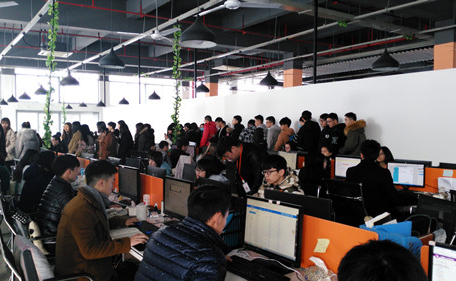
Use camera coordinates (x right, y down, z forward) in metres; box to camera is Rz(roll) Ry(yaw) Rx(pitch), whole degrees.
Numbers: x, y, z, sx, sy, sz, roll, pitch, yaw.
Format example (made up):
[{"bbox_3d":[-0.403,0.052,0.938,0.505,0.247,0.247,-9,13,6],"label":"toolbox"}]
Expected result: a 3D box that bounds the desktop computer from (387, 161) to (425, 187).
[{"bbox_3d":[2.146,0.428,4.266,0.150,0.350,0.450,-5,6,-44],"label":"desktop computer"}]

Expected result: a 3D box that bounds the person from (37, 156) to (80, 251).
[{"bbox_3d":[-1.321,0.766,3.080,0.750,1.300,0.520,-2,3,-39],"label":"person"}]

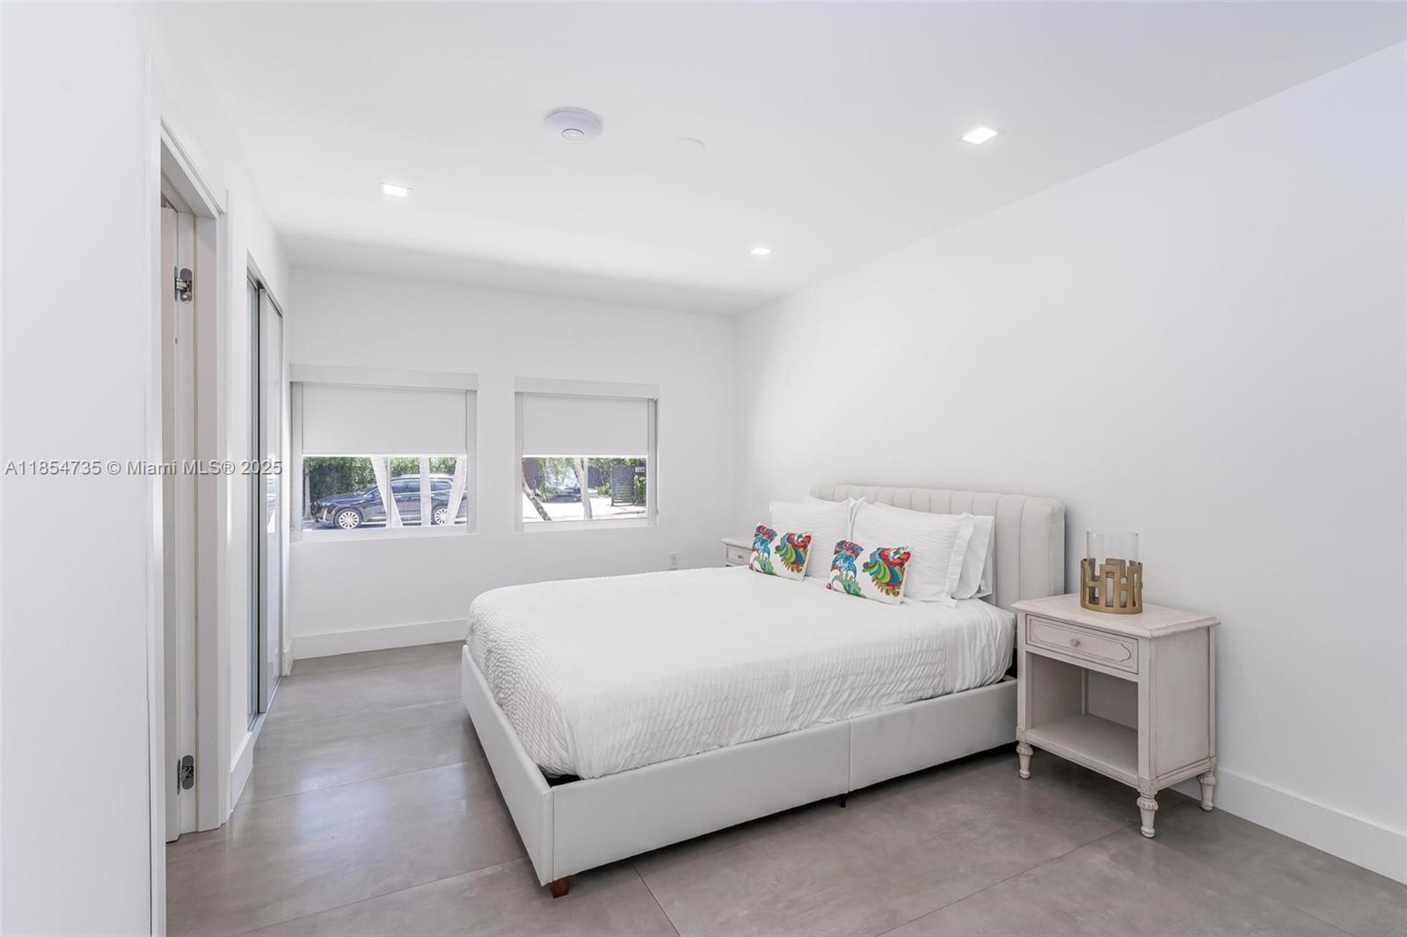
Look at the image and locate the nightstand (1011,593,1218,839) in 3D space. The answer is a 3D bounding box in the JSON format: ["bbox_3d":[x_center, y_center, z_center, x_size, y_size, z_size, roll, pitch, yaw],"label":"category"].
[{"bbox_3d":[1.500,0.856,2.431,0.392,0.659,0.506,0,1,-28],"label":"nightstand"}]

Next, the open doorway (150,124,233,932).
[{"bbox_3d":[-1.479,0.145,1.849,0.120,2.085,0.922,0,1,-26],"label":"open doorway"}]

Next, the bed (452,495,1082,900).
[{"bbox_3d":[0.164,0.646,3.045,2.223,1.066,1.664,0,1,-28],"label":"bed"}]

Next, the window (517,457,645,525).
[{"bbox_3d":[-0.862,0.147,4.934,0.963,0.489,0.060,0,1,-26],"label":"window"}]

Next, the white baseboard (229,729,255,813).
[{"bbox_3d":[-1.711,1.112,2.456,0.018,0.141,0.398,0,1,-26],"label":"white baseboard"}]

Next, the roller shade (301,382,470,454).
[{"bbox_3d":[-2.041,-0.313,4.315,0.973,0.448,0.040,0,1,-26],"label":"roller shade"}]

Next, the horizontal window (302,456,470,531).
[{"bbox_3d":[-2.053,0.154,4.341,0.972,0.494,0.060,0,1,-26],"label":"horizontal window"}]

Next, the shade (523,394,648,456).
[{"bbox_3d":[-0.851,-0.318,4.908,0.963,0.449,0.040,0,1,-26],"label":"shade"}]

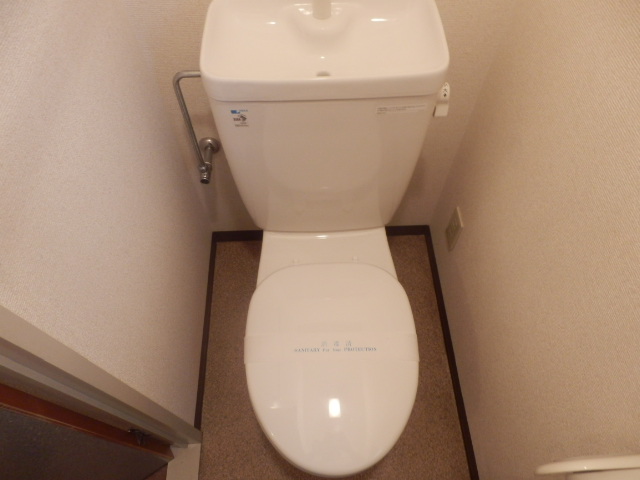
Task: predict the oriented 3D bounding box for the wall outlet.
[{"bbox_3d":[0.369,-0.027,1.207,0.012,0.122,0.069,-2,60,-2],"label":"wall outlet"}]

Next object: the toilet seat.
[{"bbox_3d":[0.023,0.245,0.912,0.360,0.050,0.430,-2,60,-2],"label":"toilet seat"}]

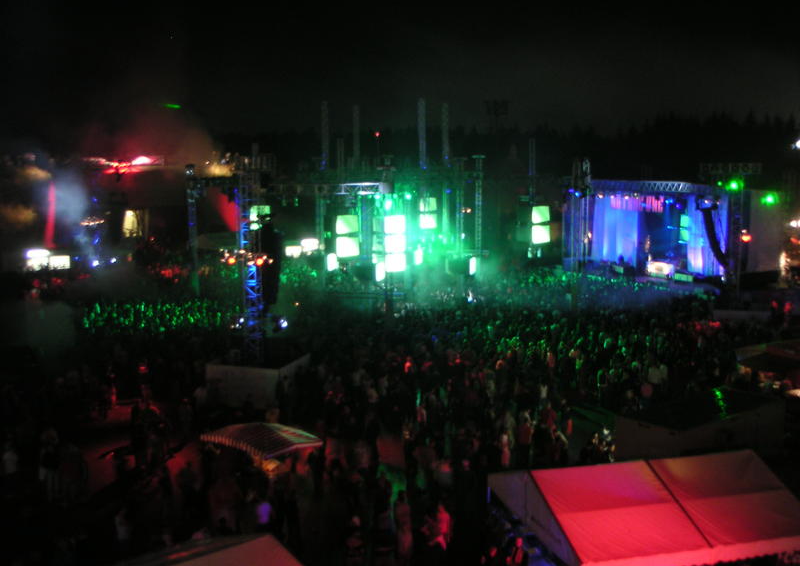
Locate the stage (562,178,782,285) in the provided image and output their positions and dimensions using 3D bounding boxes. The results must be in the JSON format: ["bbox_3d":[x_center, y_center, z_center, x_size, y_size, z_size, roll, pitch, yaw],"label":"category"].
[{"bbox_3d":[23.308,-4.671,76.818,8.300,8.600,16.500,-5,8,-34],"label":"stage"}]

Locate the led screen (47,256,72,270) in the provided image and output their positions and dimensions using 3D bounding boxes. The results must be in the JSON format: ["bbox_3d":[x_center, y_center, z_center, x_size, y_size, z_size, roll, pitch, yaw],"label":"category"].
[{"bbox_3d":[-30.567,-1.790,79.000,1.900,1.350,0.200,-4,7,-22],"label":"led screen"}]

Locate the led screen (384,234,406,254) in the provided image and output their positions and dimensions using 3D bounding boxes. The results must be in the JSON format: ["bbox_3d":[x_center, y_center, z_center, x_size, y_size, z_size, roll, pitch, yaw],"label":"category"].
[{"bbox_3d":[-0.305,-2.544,57.000,1.500,1.170,0.200,-4,7,-22],"label":"led screen"}]

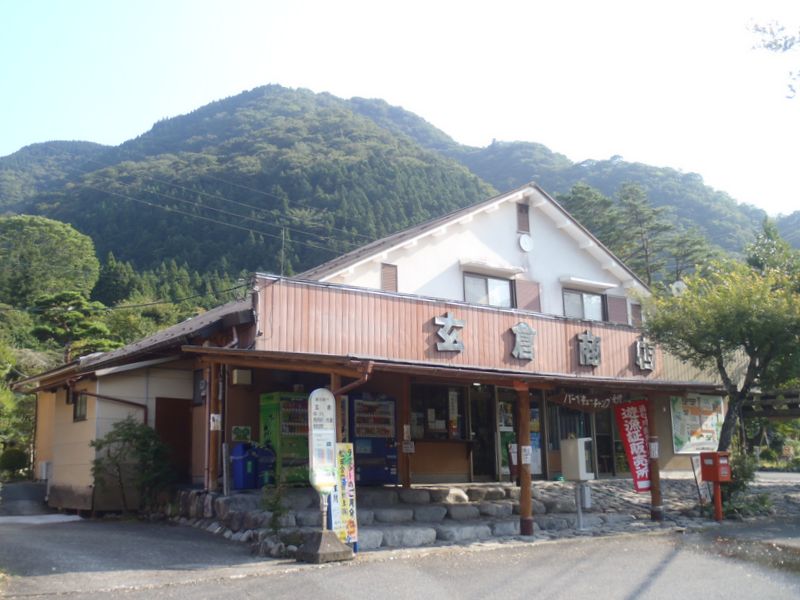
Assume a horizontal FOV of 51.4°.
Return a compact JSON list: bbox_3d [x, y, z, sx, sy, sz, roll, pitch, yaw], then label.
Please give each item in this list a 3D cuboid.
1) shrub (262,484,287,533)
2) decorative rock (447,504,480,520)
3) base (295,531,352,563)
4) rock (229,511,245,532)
[{"bbox_3d":[-1.840,3.057,12.200,0.340,0.690,0.340,7,-13,-37],"label":"shrub"},{"bbox_3d":[1.118,3.737,14.646,0.580,0.260,0.360,8,-13,-37],"label":"decorative rock"},{"bbox_3d":[-1.037,3.333,11.280,0.550,0.400,0.550,9,-14,-40],"label":"base"},{"bbox_3d":[-2.397,3.248,12.200,0.210,0.310,0.220,7,-13,-37],"label":"rock"}]

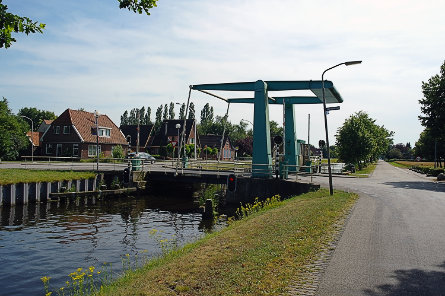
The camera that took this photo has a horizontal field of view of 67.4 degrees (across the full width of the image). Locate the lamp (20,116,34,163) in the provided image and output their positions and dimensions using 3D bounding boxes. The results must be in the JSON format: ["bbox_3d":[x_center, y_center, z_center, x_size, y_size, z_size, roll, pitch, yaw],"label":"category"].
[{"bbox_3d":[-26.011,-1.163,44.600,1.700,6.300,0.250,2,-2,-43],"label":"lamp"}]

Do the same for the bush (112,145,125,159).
[{"bbox_3d":[-16.840,0.696,54.000,2.000,2.450,2.000,0,-2,0],"label":"bush"}]

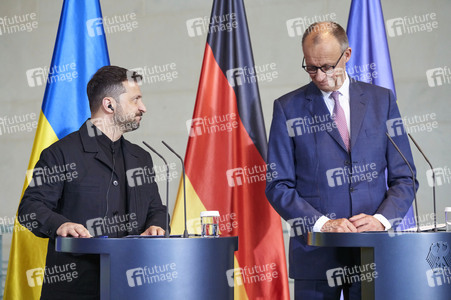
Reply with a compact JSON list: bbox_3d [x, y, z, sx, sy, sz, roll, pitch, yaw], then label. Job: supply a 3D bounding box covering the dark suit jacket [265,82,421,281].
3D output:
[{"bbox_3d":[0.455,0.117,5.150,0.580,0.790,0.400,0,-2,-13],"label":"dark suit jacket"}]

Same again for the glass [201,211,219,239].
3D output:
[{"bbox_3d":[-0.057,0.279,4.880,0.071,0.100,0.071,0,-2,0],"label":"glass"}]

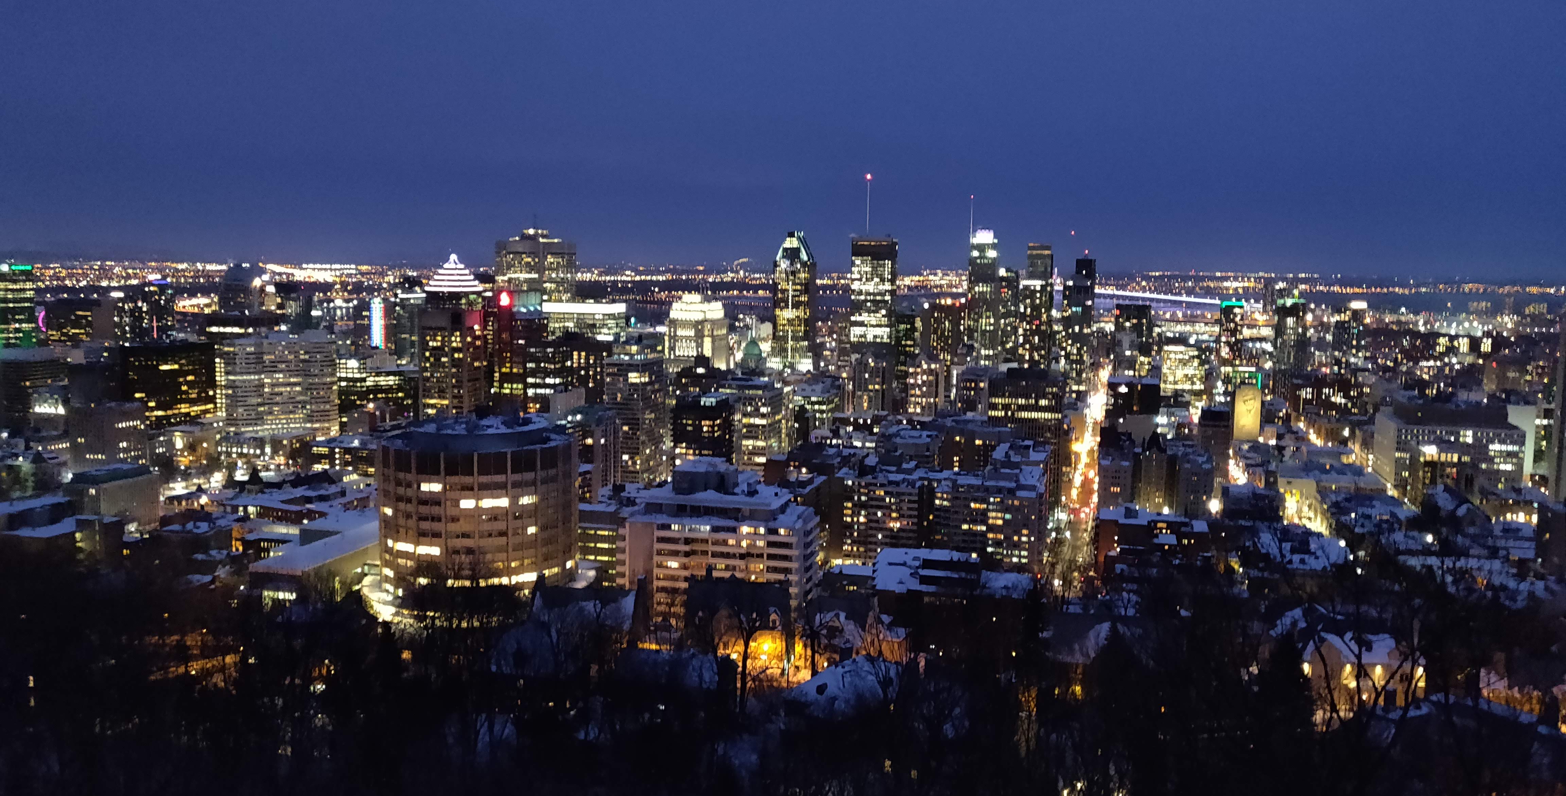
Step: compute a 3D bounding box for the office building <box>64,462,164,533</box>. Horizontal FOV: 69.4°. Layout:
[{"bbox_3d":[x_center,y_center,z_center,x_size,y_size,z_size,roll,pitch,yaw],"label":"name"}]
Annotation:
[{"bbox_3d":[-261.920,39.620,441.320,18.000,23.000,27.000,3,7,15],"label":"office building"}]

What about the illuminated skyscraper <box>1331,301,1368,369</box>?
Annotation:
[{"bbox_3d":[650.990,-55.540,1298.320,38.000,106.000,32.000,3,7,17],"label":"illuminated skyscraper"}]

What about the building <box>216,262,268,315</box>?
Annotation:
[{"bbox_3d":[-585.470,-78.390,1235.780,33.000,138.000,31.000,3,7,16],"label":"building"}]

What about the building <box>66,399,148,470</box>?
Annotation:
[{"bbox_3d":[-449.280,27.760,754.870,30.280,48.570,30.280,3,7,16],"label":"building"}]

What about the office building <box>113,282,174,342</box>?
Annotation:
[{"bbox_3d":[-785.900,-81.190,1394.800,50.810,119.210,40.650,3,7,16],"label":"office building"}]

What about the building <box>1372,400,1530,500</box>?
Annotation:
[{"bbox_3d":[432.990,29.760,737.650,72.000,49.000,52.000,3,7,16],"label":"building"}]

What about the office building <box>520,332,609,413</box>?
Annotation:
[{"bbox_3d":[-165.740,-9.060,852.740,38.000,76.000,56.000,3,7,16],"label":"office building"}]

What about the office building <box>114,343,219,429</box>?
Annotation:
[{"bbox_3d":[-460.800,-1.560,848.970,32.780,79.660,54.640,3,7,16],"label":"office building"}]

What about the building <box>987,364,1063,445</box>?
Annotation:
[{"bbox_3d":[140.190,25.390,652.860,41.000,85.000,30.000,3,7,17],"label":"building"}]

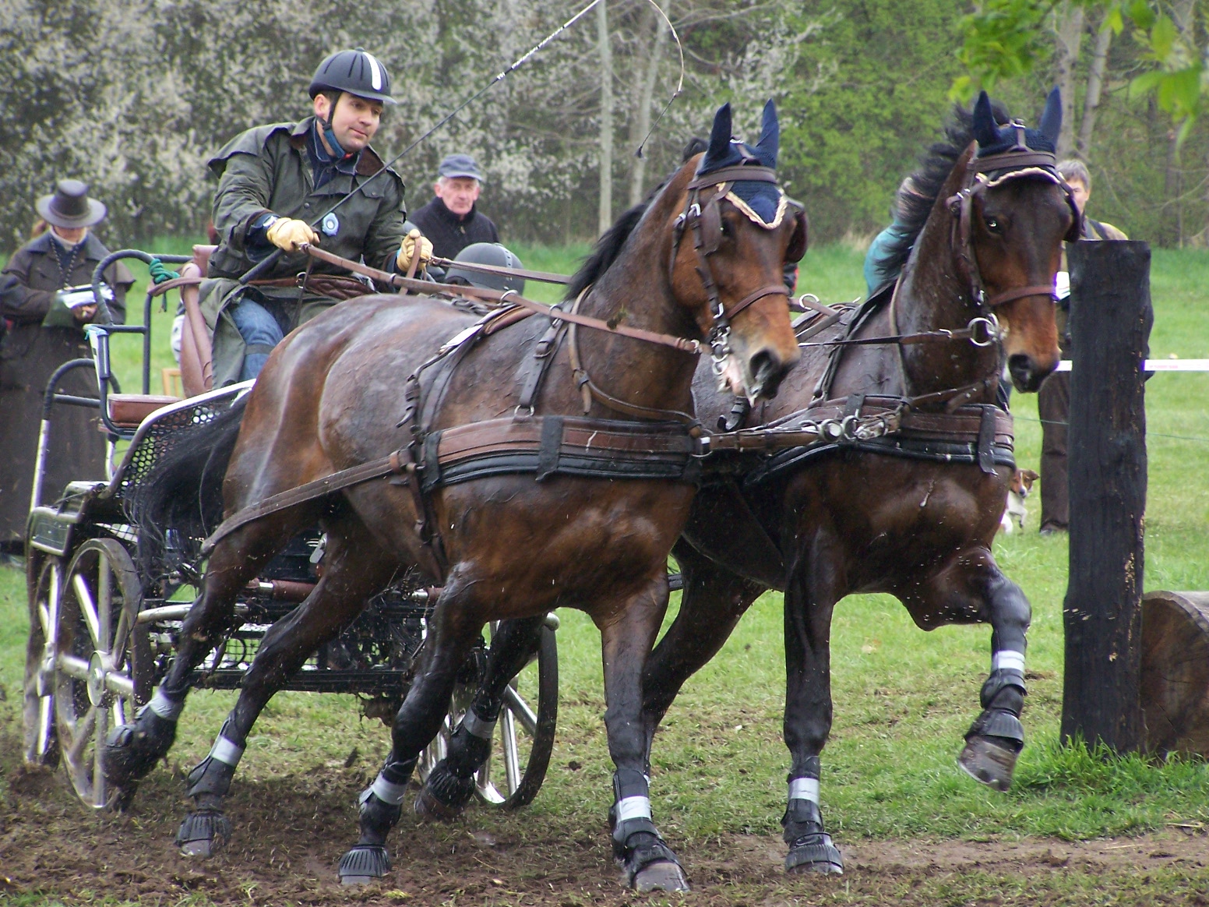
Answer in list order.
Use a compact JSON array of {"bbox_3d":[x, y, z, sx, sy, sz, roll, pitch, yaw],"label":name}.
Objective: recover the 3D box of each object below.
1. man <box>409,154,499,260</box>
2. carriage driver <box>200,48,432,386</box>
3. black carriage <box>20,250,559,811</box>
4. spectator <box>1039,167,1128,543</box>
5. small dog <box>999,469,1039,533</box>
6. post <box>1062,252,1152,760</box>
[{"bbox_3d":[-0.640,-0.390,43.200,0.500,1.770,0.340,0,2,-5],"label":"man"},{"bbox_3d":[-0.865,-0.480,29.500,0.630,1.420,0.780,-1,2,-18],"label":"carriage driver"},{"bbox_3d":[-0.970,0.200,29.700,1.380,1.600,2.250,0,2,-12],"label":"black carriage"},{"bbox_3d":[2.245,-0.500,47.000,0.520,1.750,0.360,1,2,15],"label":"spectator"},{"bbox_3d":[1.865,0.226,46.800,0.170,0.320,0.350,-2,3,-40],"label":"small dog"},{"bbox_3d":[1.564,0.137,31.500,0.270,1.600,0.270,0,2,0],"label":"post"}]

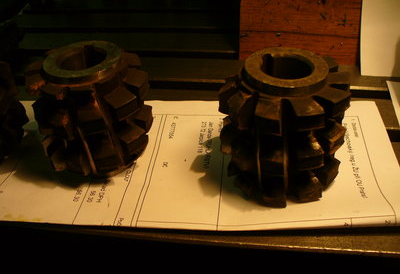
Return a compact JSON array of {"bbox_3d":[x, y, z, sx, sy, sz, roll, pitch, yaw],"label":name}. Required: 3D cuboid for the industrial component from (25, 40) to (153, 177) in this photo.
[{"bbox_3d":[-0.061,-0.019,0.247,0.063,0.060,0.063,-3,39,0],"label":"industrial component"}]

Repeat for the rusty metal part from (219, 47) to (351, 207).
[{"bbox_3d":[0.043,-0.009,0.224,0.064,0.064,0.064,-3,39,0],"label":"rusty metal part"}]

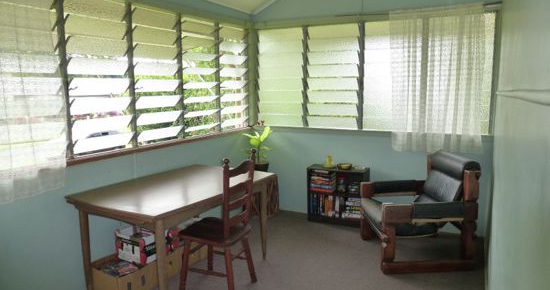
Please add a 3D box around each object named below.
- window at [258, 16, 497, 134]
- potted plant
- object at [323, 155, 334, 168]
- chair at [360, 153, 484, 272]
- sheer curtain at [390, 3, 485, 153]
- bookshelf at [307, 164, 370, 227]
[{"bbox_3d":[0.896,-0.703,4.013,2.448,1.102,0.103,4,10,27],"label":"window"},{"bbox_3d":[-0.185,0.060,4.365,0.265,0.544,0.265,4,10,27],"label":"potted plant"},{"bbox_3d":[0.589,0.196,4.195,0.110,0.118,0.110,4,10,27],"label":"object"},{"bbox_3d":[1.208,0.535,3.320,0.745,0.870,0.713,-1,8,-3],"label":"chair"},{"bbox_3d":[1.523,-0.600,3.641,0.794,1.338,0.088,4,10,27],"label":"sheer curtain"},{"bbox_3d":[0.678,0.553,4.172,0.603,0.597,0.250,4,10,27],"label":"bookshelf"}]

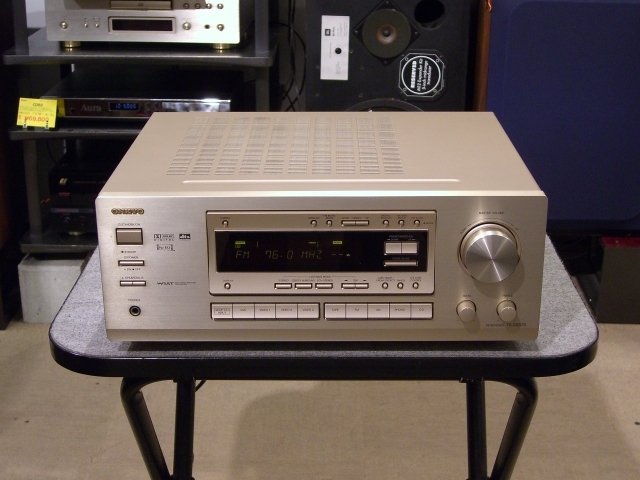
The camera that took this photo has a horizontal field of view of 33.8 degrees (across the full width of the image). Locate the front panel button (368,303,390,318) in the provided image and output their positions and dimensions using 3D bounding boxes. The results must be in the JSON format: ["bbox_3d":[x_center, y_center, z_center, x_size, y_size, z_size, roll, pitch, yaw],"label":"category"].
[{"bbox_3d":[0.059,0.071,1.051,0.021,0.016,0.006,0,20,1],"label":"front panel button"}]

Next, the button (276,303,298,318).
[{"bbox_3d":[-0.033,0.070,1.050,0.021,0.016,0.005,0,20,1],"label":"button"}]

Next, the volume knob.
[{"bbox_3d":[0.164,0.014,1.016,0.054,0.054,0.025,0,20,1],"label":"volume knob"}]

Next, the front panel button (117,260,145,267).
[{"bbox_3d":[-0.185,0.023,1.034,0.024,0.005,0.005,0,20,1],"label":"front panel button"}]

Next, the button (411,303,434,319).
[{"bbox_3d":[0.102,0.071,1.051,0.021,0.016,0.006,0,20,1],"label":"button"}]

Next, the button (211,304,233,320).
[{"bbox_3d":[-0.097,0.070,1.050,0.020,0.016,0.005,0,20,1],"label":"button"}]

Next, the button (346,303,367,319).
[{"bbox_3d":[0.037,0.070,1.049,0.021,0.016,0.005,0,20,1],"label":"button"}]

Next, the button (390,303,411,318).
[{"bbox_3d":[0.080,0.071,1.051,0.021,0.016,0.006,0,20,1],"label":"button"}]

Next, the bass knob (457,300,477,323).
[{"bbox_3d":[0.146,0.071,1.044,0.017,0.017,0.015,0,20,1],"label":"bass knob"}]

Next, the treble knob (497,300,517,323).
[{"bbox_3d":[0.186,0.071,1.043,0.018,0.018,0.014,0,20,1],"label":"treble knob"}]

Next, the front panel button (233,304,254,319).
[{"bbox_3d":[-0.076,0.070,1.050,0.021,0.016,0.005,0,20,1],"label":"front panel button"}]

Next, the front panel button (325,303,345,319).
[{"bbox_3d":[0.016,0.071,1.052,0.021,0.016,0.006,0,20,1],"label":"front panel button"}]

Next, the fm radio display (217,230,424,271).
[{"bbox_3d":[0.002,0.011,1.030,0.206,0.043,0.005,0,20,1],"label":"fm radio display"}]

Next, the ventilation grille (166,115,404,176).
[{"bbox_3d":[-0.034,-0.109,1.195,0.244,0.004,0.252,0,20,1],"label":"ventilation grille"}]

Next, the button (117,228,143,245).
[{"bbox_3d":[-0.185,-0.003,1.025,0.024,0.016,0.005,0,20,1],"label":"button"}]

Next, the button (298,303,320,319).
[{"bbox_3d":[-0.011,0.071,1.052,0.021,0.016,0.006,0,20,1],"label":"button"}]

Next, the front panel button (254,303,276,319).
[{"bbox_3d":[-0.054,0.071,1.052,0.020,0.016,0.006,0,20,1],"label":"front panel button"}]

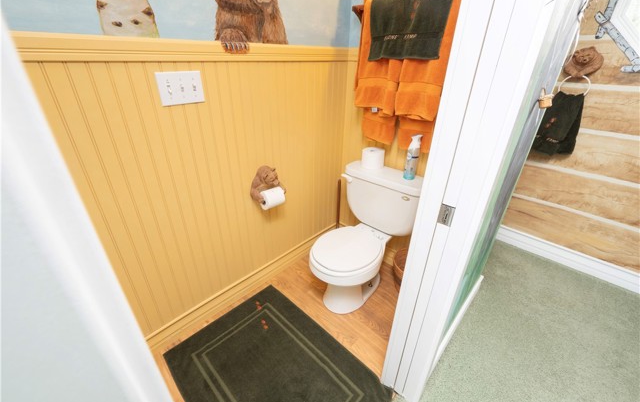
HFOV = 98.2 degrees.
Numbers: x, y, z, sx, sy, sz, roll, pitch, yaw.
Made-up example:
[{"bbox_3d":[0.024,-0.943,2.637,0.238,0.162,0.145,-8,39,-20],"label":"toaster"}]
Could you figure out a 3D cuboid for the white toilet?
[{"bbox_3d":[0.227,0.232,1.530,0.480,0.700,0.673,24,36,36],"label":"white toilet"}]

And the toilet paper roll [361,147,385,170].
[{"bbox_3d":[0.311,-0.245,1.595,0.122,0.102,0.122,1,28,-1],"label":"toilet paper roll"}]

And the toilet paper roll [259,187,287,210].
[{"bbox_3d":[-0.243,-0.013,1.455,0.102,0.102,0.112,24,36,36],"label":"toilet paper roll"}]

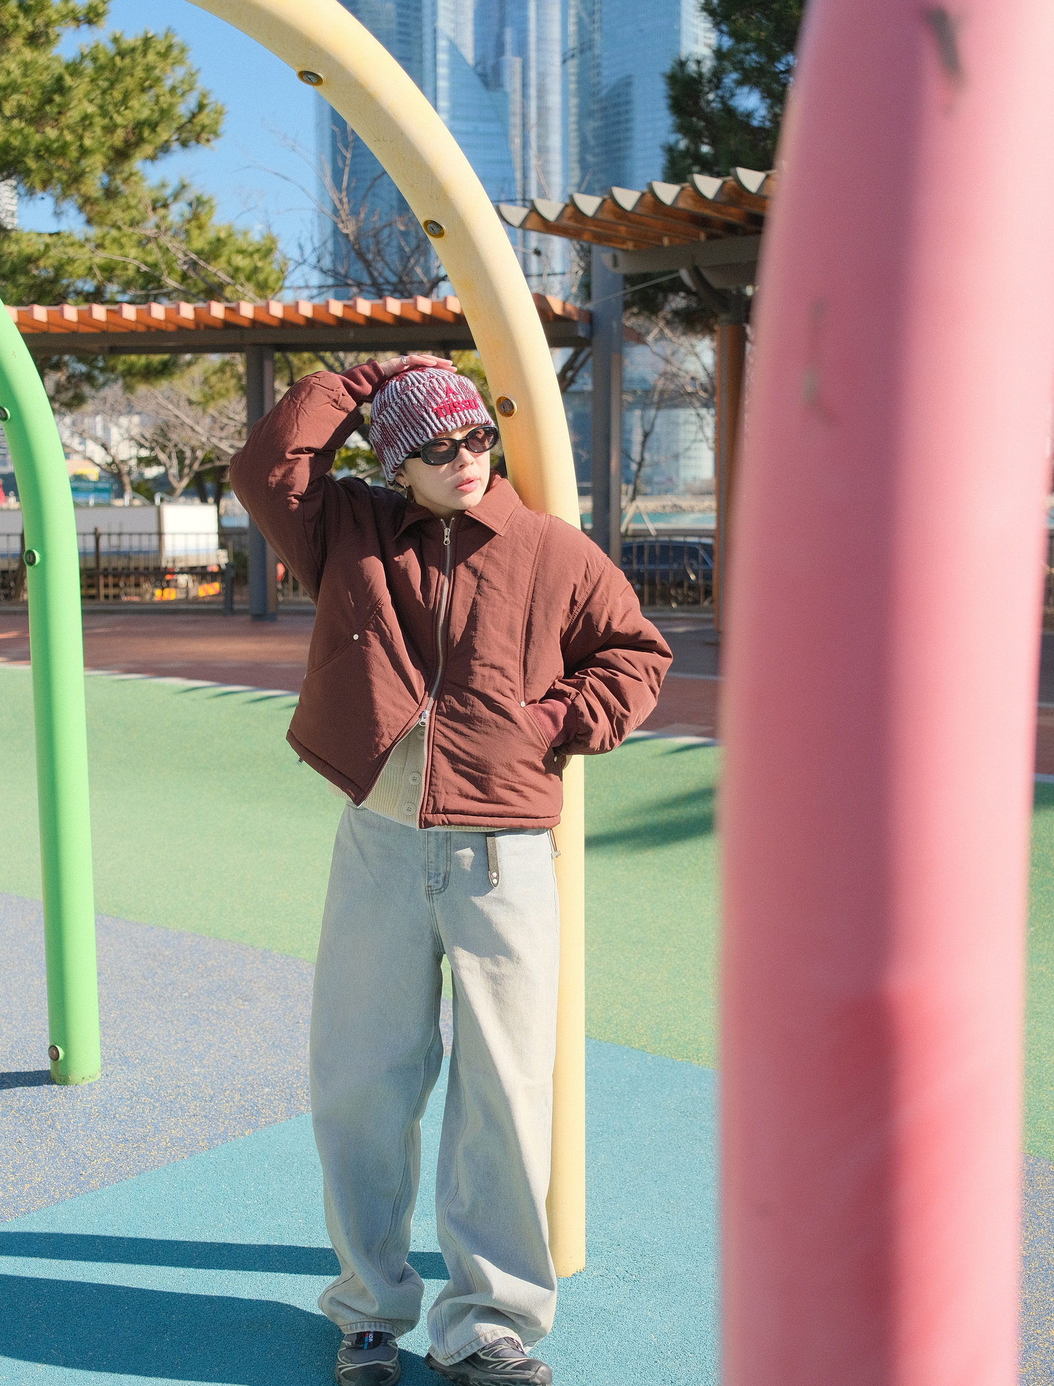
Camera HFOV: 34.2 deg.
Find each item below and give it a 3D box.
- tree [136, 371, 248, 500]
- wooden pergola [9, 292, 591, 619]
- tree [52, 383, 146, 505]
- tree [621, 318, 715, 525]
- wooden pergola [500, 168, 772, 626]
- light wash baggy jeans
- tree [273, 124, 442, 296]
[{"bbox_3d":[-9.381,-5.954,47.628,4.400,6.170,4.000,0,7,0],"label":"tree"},{"bbox_3d":[-2.966,-2.639,20.102,7.100,3.570,3.500,1,7,12],"label":"wooden pergola"},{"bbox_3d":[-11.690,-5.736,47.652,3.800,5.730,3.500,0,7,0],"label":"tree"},{"bbox_3d":[3.287,-5.660,39.613,3.200,5.910,3.000,0,7,0],"label":"tree"},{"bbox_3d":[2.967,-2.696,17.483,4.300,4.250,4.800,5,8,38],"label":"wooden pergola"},{"bbox_3d":[-0.161,0.637,3.023,0.430,0.970,0.360,-1,7,-5],"label":"light wash baggy jeans"},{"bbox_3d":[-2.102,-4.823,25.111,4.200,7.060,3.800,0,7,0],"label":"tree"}]

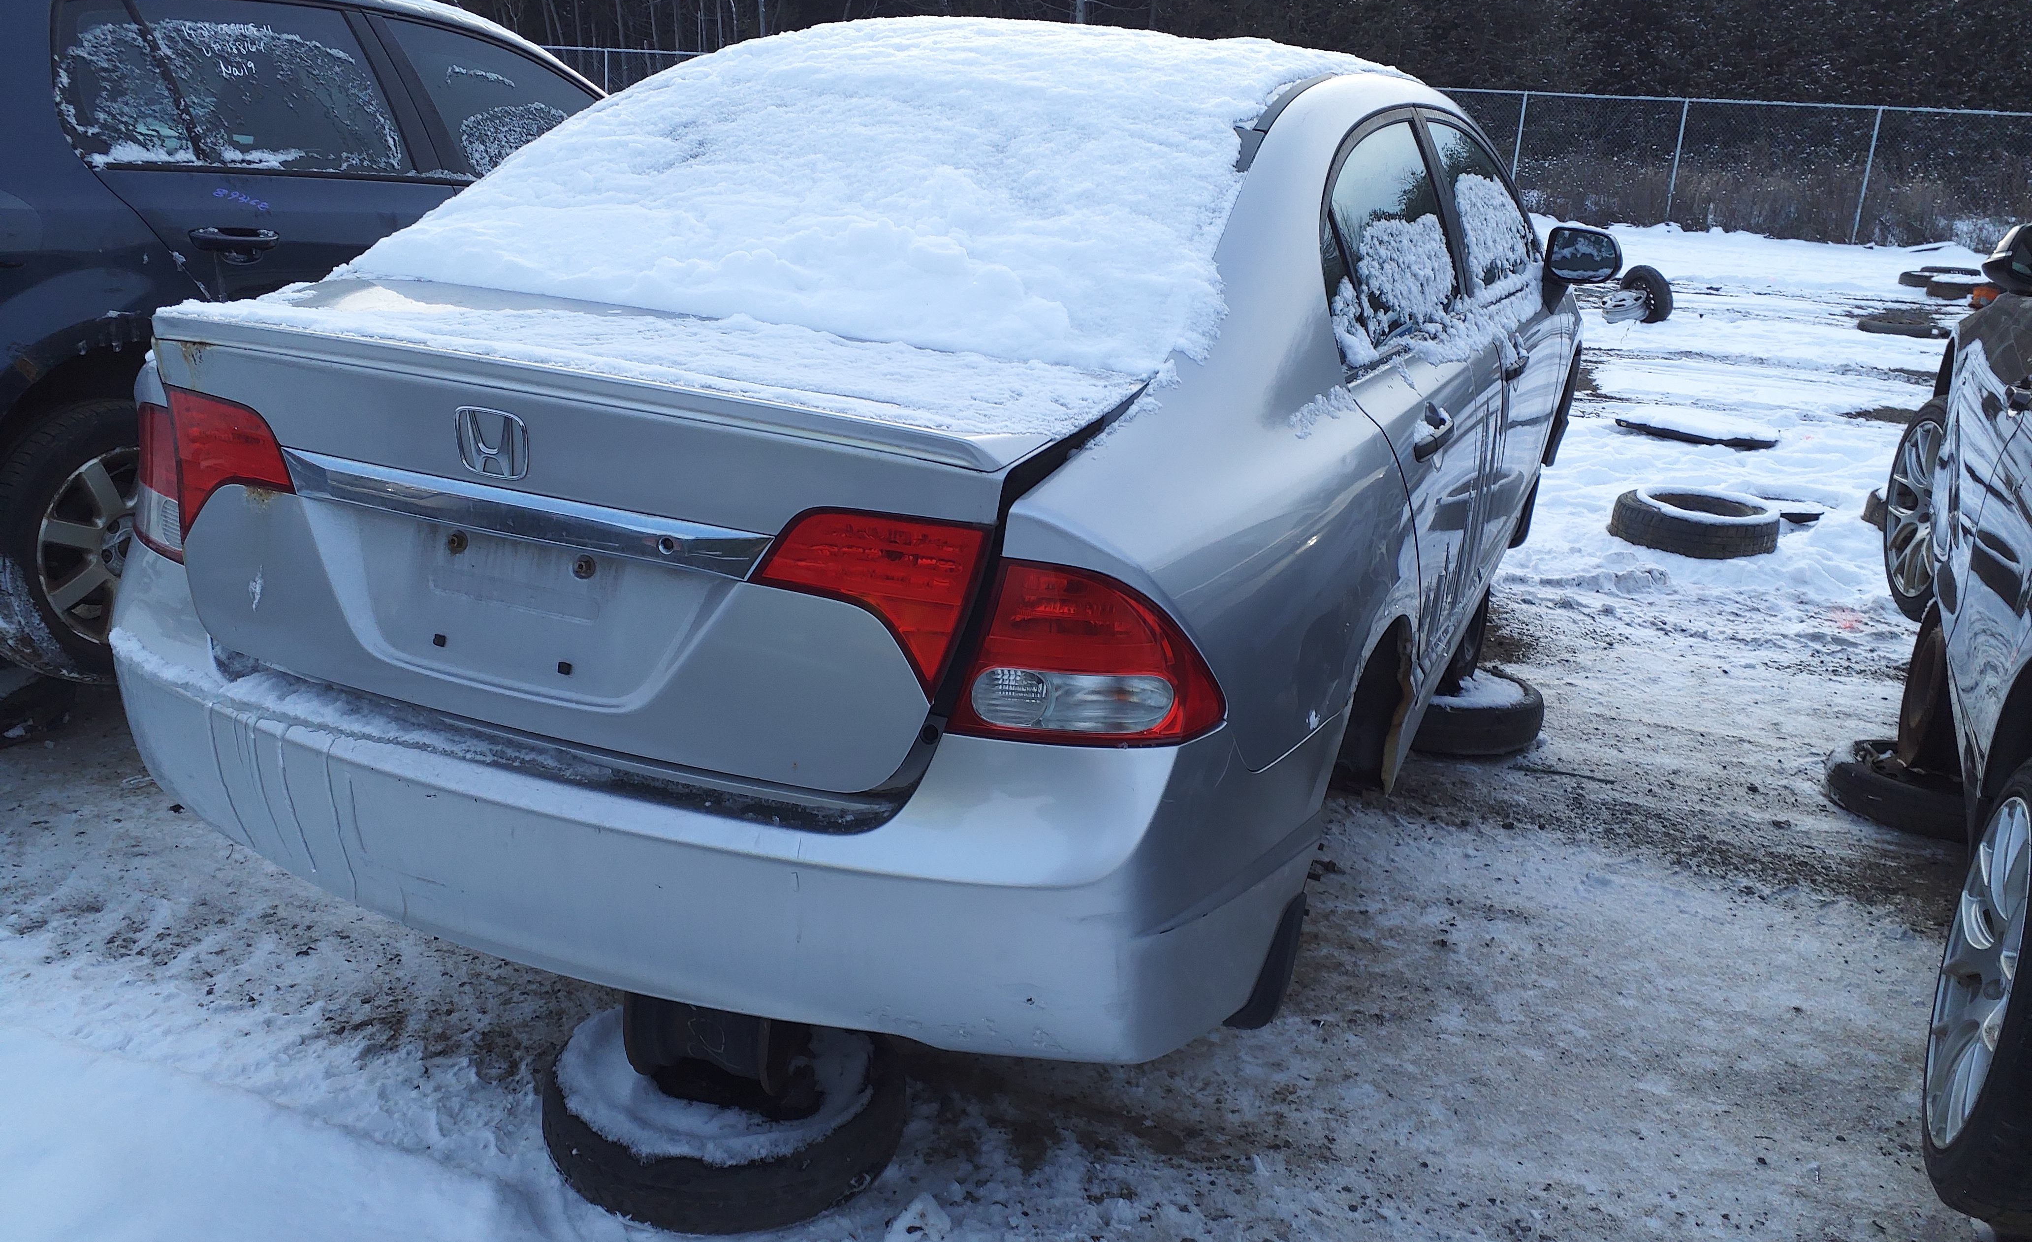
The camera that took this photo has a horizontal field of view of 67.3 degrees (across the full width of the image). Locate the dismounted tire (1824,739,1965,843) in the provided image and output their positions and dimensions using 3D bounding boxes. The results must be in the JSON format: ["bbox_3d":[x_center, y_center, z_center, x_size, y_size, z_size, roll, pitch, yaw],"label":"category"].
[{"bbox_3d":[2.431,0.389,3.962,0.585,0.150,0.585,1,20,0],"label":"dismounted tire"}]

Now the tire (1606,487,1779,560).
[{"bbox_3d":[2.725,-0.392,6.133,0.615,0.165,0.615,1,20,0],"label":"tire"}]

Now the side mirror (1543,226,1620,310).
[{"bbox_3d":[1.435,-0.896,3.870,0.220,0.200,0.130,11,22,21],"label":"side mirror"}]

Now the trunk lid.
[{"bbox_3d":[-0.499,-0.119,1.890,1.161,0.470,0.485,11,22,21],"label":"trunk lid"}]

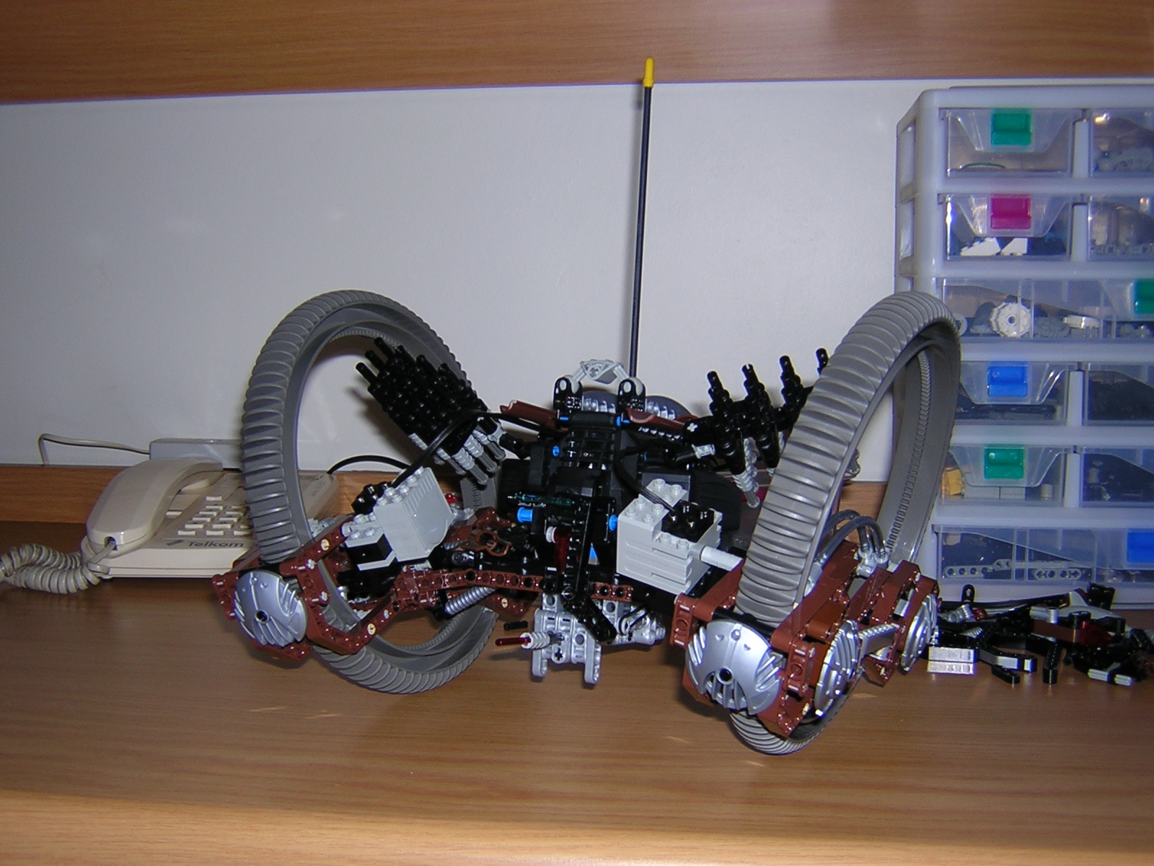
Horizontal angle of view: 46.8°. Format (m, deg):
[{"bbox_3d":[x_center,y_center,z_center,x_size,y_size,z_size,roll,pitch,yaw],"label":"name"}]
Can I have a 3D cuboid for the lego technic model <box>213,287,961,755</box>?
[{"bbox_3d":[0.008,0.036,0.640,0.325,0.211,0.238,3,7,27],"label":"lego technic model"}]

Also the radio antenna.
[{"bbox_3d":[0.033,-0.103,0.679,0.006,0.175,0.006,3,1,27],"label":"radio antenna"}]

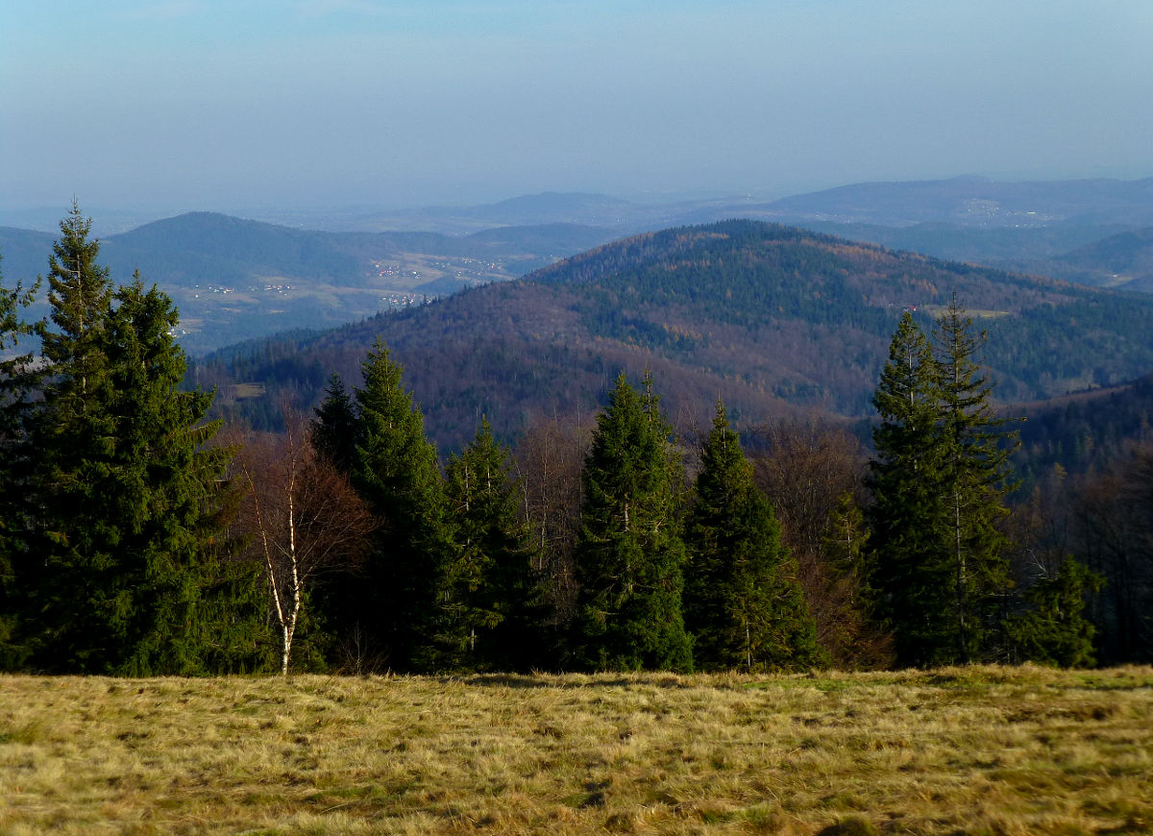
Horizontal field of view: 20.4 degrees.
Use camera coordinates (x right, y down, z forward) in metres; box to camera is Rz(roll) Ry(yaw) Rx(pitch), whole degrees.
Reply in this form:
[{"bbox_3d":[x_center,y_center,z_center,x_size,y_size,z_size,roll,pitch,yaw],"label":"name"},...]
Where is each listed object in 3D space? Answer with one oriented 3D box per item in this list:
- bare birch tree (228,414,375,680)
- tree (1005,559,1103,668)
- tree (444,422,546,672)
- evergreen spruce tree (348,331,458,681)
[{"bbox_3d":[-7.516,3.501,87.609,3.900,7.080,3.700,0,4,0],"label":"bare birch tree"},{"bbox_3d":[13.551,5.554,90.827,2.730,3.220,2.700,0,4,0],"label":"tree"},{"bbox_3d":[-2.333,3.673,91.897,3.040,7.320,3.100,0,4,0],"label":"tree"},{"bbox_3d":[-5.035,2.580,92.828,3.070,9.710,3.200,0,4,0],"label":"evergreen spruce tree"}]

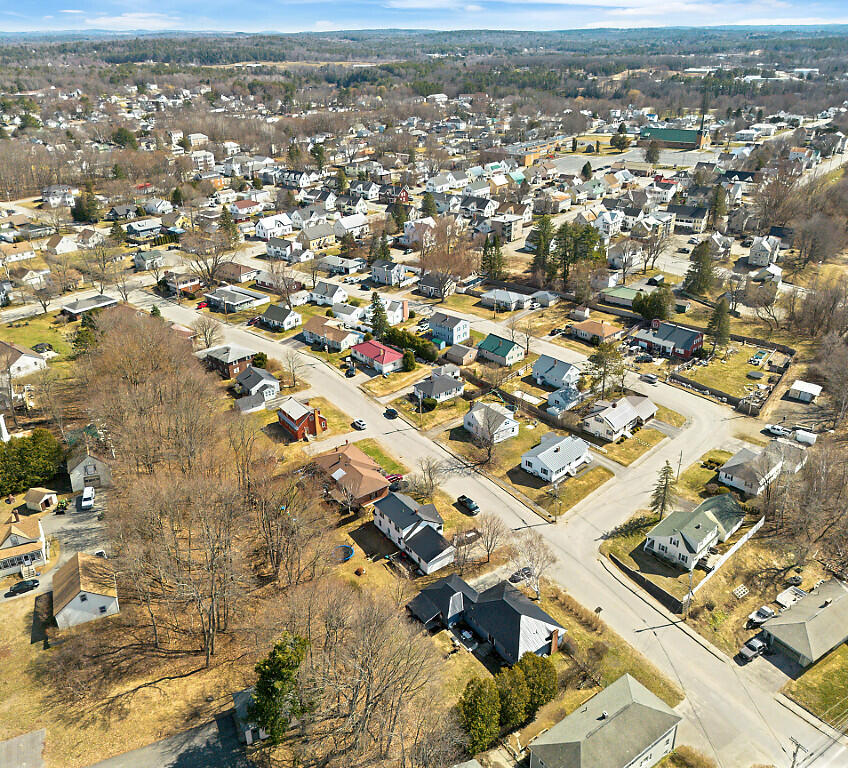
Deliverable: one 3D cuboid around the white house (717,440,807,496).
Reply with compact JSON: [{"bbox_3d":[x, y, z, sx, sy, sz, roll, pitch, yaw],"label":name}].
[{"bbox_3d":[75.720,16.550,157.020,11.100,6.400,21.800,23,35,38],"label":"white house"}]

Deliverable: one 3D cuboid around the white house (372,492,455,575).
[{"bbox_3d":[-0.760,26.940,135.700,9.800,6.800,18.500,-18,32,-32],"label":"white house"}]

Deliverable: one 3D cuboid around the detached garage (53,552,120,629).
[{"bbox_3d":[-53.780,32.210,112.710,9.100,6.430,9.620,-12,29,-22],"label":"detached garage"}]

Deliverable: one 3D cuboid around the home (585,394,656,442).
[{"bbox_3d":[48.790,7.090,176.130,11.000,6.300,19.200,24,35,39],"label":"home"}]

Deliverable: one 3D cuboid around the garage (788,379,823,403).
[{"bbox_3d":[102.190,2.200,189.890,6.700,2.800,6.300,21,33,35],"label":"garage"}]

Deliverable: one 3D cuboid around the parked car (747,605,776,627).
[{"bbox_3d":[58.480,39.990,123.110,4.400,1.550,1.820,-16,30,-28],"label":"parked car"}]

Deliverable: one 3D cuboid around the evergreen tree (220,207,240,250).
[{"bbox_3d":[-87.430,-69.580,316.760,7.980,19.530,7.980,0,26,0],"label":"evergreen tree"}]

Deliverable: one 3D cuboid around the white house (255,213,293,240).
[{"bbox_3d":[-77.170,-81.230,363.920,10.100,9.390,16.060,21,33,36],"label":"white house"}]

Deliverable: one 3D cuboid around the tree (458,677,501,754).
[{"bbox_3d":[7.770,46.340,99.520,5.760,12.420,5.760,-1,26,0],"label":"tree"}]

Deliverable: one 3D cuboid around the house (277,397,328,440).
[{"bbox_3d":[-29.800,7.610,174.530,9.000,6.800,10.800,-19,32,-33],"label":"house"}]

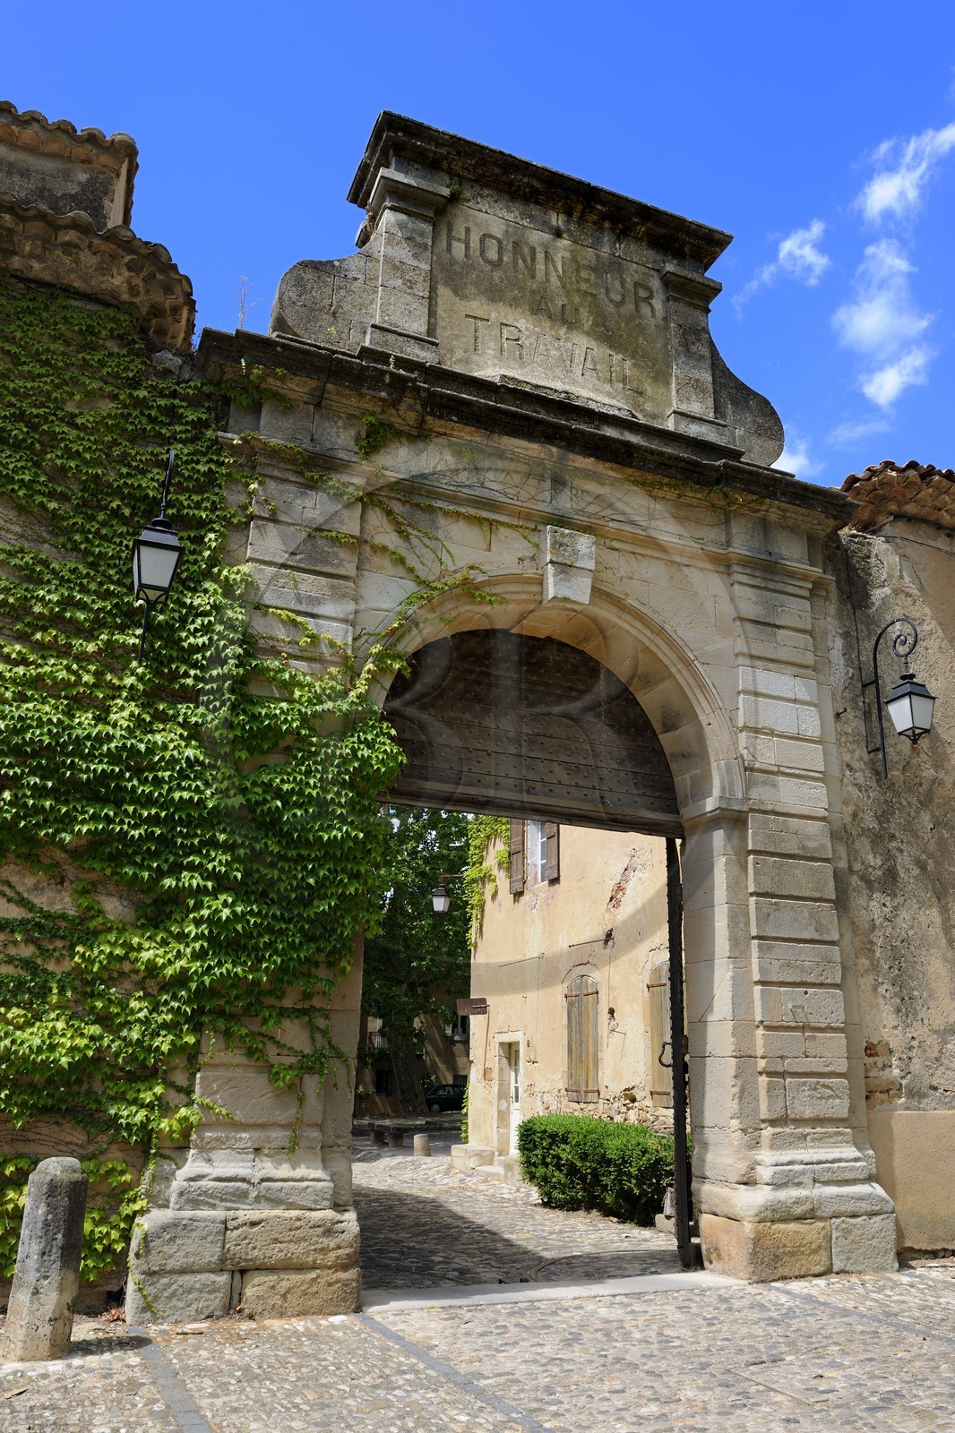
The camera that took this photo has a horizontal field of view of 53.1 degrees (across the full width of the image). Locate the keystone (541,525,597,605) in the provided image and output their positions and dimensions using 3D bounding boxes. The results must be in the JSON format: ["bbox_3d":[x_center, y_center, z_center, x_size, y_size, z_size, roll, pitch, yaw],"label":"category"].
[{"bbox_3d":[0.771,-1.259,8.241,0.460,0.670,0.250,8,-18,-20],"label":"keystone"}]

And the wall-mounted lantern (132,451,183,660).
[{"bbox_3d":[-2.784,-1.476,8.314,0.400,1.800,0.720,8,-19,-20],"label":"wall-mounted lantern"}]

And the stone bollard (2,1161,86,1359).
[{"bbox_3d":[-2.679,3.366,6.000,0.377,1.067,0.377,8,-19,-20],"label":"stone bollard"}]

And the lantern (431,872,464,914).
[{"bbox_3d":[-0.538,3.334,18.000,0.640,0.760,0.320,3,-18,-6],"label":"lantern"}]

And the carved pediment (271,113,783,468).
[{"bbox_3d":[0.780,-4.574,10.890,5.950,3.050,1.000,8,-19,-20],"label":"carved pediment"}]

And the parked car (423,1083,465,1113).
[{"bbox_3d":[-0.896,18.016,45.000,3.750,1.400,1.630,6,-18,-13],"label":"parked car"}]

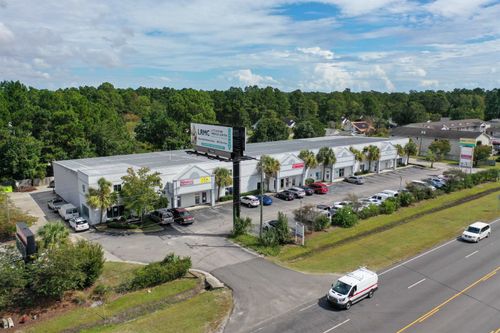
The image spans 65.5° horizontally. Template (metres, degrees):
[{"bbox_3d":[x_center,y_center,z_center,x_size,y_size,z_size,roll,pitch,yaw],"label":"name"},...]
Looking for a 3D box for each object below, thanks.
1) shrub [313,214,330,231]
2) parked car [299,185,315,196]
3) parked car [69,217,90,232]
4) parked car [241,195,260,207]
[{"bbox_3d":[10.146,7.979,55.208,2.500,2.200,2.400,0,10,0],"label":"shrub"},{"bbox_3d":[10.361,4.446,76.293,1.820,1.470,4.600,-8,13,-37],"label":"parked car"},{"bbox_3d":[-24.892,7.991,56.382,1.820,1.550,4.350,-8,13,-37],"label":"parked car"},{"bbox_3d":[-0.435,5.887,67.898,1.830,1.580,4.500,-8,13,-37],"label":"parked car"}]

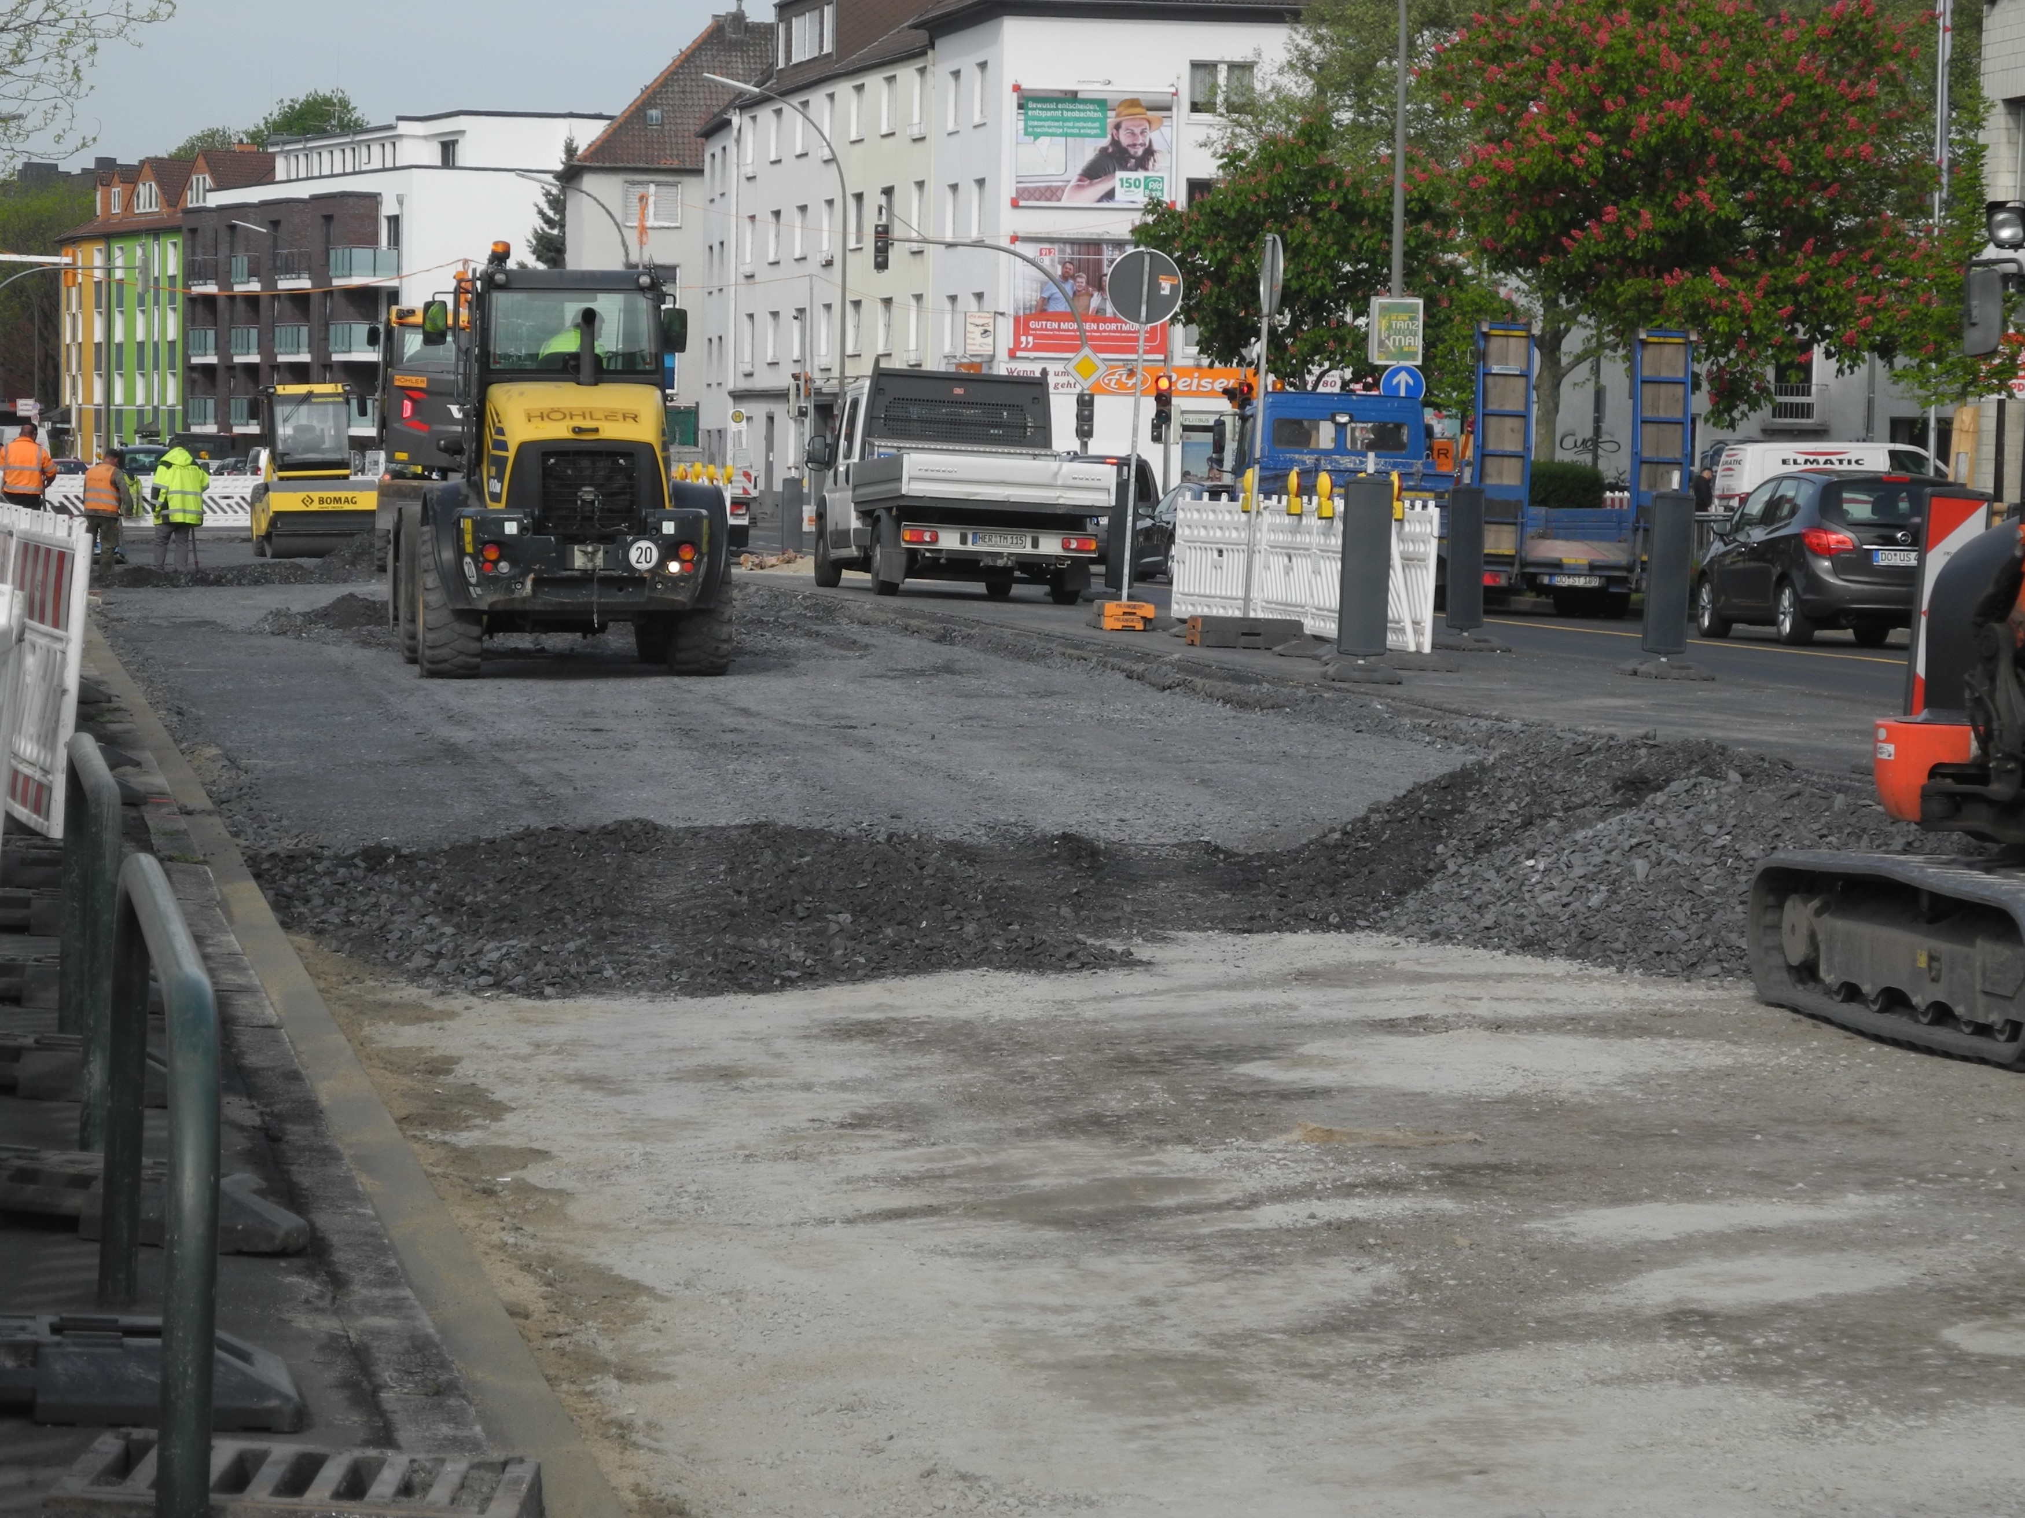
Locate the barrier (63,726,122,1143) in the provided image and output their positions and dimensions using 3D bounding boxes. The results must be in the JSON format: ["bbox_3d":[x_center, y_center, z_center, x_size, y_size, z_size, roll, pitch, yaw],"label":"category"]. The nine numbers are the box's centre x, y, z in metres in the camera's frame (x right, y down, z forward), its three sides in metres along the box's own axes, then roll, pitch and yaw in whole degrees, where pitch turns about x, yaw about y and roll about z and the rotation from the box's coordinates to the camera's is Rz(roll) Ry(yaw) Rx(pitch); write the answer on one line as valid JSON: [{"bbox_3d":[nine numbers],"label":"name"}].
[{"bbox_3d":[-1.790,0.310,11.850,0.065,0.670,2.200,1,3,-10],"label":"barrier"}]

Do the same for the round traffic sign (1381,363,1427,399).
[{"bbox_3d":[5.123,-4.859,80.500,0.600,0.600,0.050,0,3,-10],"label":"round traffic sign"}]

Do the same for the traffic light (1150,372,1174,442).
[{"bbox_3d":[2.600,-6.150,107.000,0.380,1.150,0.360,1,3,-7],"label":"traffic light"}]

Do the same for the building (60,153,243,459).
[{"bbox_3d":[-34.500,-19.300,270.000,12.000,15.000,24.000,0,3,-21],"label":"building"}]

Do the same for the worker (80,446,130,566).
[{"bbox_3d":[-12.074,-3.310,82.000,0.620,1.720,0.450,2,3,25],"label":"worker"}]

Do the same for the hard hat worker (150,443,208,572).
[{"bbox_3d":[-11.008,-3.279,81.000,0.680,1.780,0.480,1,3,-4],"label":"hard hat worker"}]

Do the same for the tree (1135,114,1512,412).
[{"bbox_3d":[5.500,-7.100,107.000,7.000,8.000,7.000,1,3,0],"label":"tree"}]

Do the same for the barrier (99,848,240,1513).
[{"bbox_3d":[-1.152,0.557,8.205,0.070,0.690,2.670,0,3,-10],"label":"barrier"}]

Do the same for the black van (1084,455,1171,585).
[{"bbox_3d":[0.950,-3.330,86.000,1.800,1.780,4.500,1,3,-11],"label":"black van"}]

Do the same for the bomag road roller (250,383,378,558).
[{"bbox_3d":[-11.600,-4.774,101.600,1.850,2.880,4.800,0,3,-13],"label":"bomag road roller"}]

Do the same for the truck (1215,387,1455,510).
[{"bbox_3d":[3.950,-3.143,71.000,2.200,2.350,6.200,0,3,-9],"label":"truck"}]

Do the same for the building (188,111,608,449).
[{"bbox_3d":[-23.050,-17.505,245.730,13.000,15.000,31.500,0,3,-22],"label":"building"}]

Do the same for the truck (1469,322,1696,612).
[{"bbox_3d":[4.656,-2.772,59.200,2.100,2.700,6.400,0,3,-10],"label":"truck"}]

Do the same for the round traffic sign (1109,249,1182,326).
[{"bbox_3d":[1.017,-3.606,47.000,0.600,0.600,0.050,3,3,-12],"label":"round traffic sign"}]

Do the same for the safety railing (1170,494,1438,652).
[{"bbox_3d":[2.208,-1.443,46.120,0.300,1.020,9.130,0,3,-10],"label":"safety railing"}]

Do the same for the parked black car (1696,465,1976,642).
[{"bbox_3d":[7.600,-1.890,57.000,1.820,1.600,4.290,1,3,-10],"label":"parked black car"}]

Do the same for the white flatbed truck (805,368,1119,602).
[{"bbox_3d":[-0.580,-2.740,60.800,2.130,2.280,6.000,1,3,-11],"label":"white flatbed truck"}]

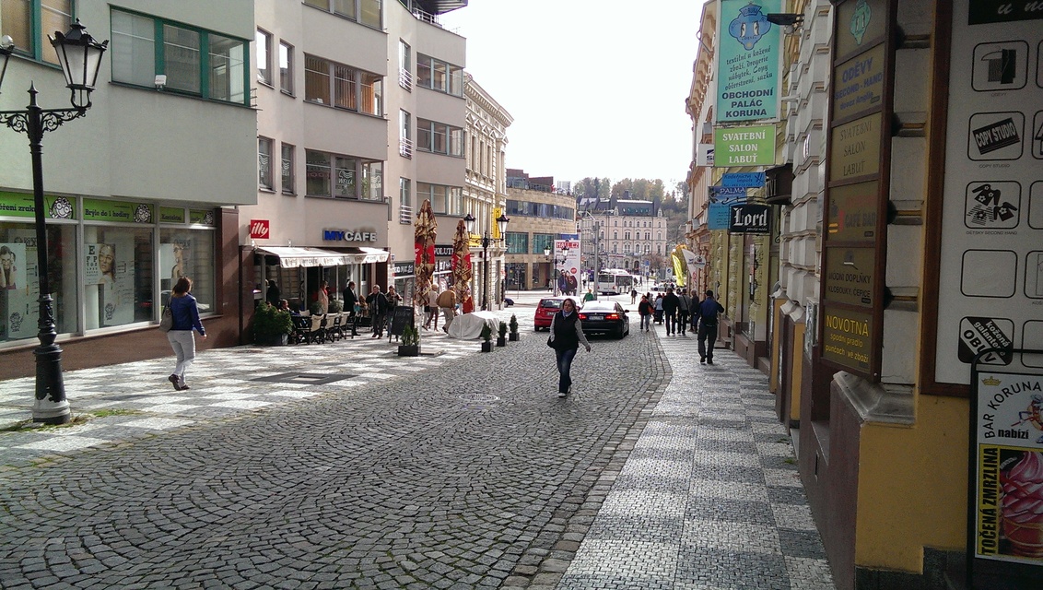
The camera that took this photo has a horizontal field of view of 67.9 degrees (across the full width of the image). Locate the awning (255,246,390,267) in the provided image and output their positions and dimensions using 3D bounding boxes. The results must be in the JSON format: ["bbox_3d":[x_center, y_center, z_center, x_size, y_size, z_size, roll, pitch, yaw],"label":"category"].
[{"bbox_3d":[-6.351,-1.258,25.653,1.150,0.650,5.000,3,4,32],"label":"awning"}]

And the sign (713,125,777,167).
[{"bbox_3d":[3.105,-2.058,10.775,0.821,0.530,0.100,1,3,18],"label":"sign"}]

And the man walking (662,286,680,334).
[{"bbox_3d":[5.533,0.629,28.600,0.600,1.790,0.420,1,4,7],"label":"man walking"}]

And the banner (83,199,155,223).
[{"bbox_3d":[-7.939,-1.643,15.385,0.060,0.400,2.080,1,4,9],"label":"banner"}]

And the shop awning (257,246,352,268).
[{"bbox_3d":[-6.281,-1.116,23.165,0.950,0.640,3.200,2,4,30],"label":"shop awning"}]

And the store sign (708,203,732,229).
[{"bbox_3d":[4.621,-1.768,17.400,0.860,0.620,0.070,2,4,12],"label":"store sign"}]

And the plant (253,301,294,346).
[{"bbox_3d":[-6.751,0.742,21.061,0.920,1.180,0.700,2,4,10],"label":"plant"}]

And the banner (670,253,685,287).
[{"bbox_3d":[11.313,-1.764,56.000,0.850,2.350,0.200,2,4,12],"label":"banner"}]

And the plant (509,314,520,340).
[{"bbox_3d":[-0.217,1.061,25.893,0.270,0.930,0.270,2,4,25],"label":"plant"}]

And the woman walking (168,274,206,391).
[{"bbox_3d":[-5.070,0.576,11.701,0.480,1.690,0.460,1,3,12],"label":"woman walking"}]

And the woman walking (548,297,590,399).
[{"bbox_3d":[0.777,0.872,12.700,0.660,1.650,0.480,1,4,7],"label":"woman walking"}]

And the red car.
[{"bbox_3d":[1.676,0.808,34.805,1.680,1.480,3.850,2,0,8],"label":"red car"}]

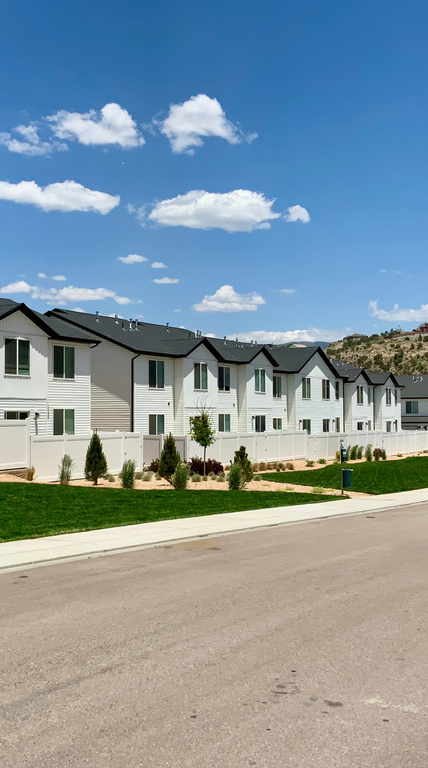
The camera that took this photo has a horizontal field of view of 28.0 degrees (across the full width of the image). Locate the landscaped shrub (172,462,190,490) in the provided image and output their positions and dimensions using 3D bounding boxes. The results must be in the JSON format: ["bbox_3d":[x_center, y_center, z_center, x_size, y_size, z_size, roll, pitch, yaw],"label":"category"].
[{"bbox_3d":[-1.157,3.253,30.457,0.660,0.980,0.640,0,-2,0],"label":"landscaped shrub"}]

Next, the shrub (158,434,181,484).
[{"bbox_3d":[-1.650,2.813,31.712,0.850,1.980,0.850,0,-2,0],"label":"shrub"}]

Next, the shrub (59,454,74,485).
[{"bbox_3d":[-5.509,3.201,32.041,0.560,1.100,0.560,0,-2,0],"label":"shrub"}]

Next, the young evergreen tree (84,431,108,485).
[{"bbox_3d":[-4.391,2.743,32.042,0.860,2.050,0.860,0,-2,0],"label":"young evergreen tree"}]

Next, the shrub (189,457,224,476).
[{"bbox_3d":[-0.325,3.790,39.459,1.550,0.880,1.200,0,-2,0],"label":"shrub"}]

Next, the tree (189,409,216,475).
[{"bbox_3d":[-0.484,2.557,38.604,1.200,3.200,1.200,0,-2,0],"label":"tree"}]

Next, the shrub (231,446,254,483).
[{"bbox_3d":[1.081,3.123,32.180,0.850,1.550,0.850,0,-2,0],"label":"shrub"}]

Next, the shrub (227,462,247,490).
[{"bbox_3d":[0.770,3.328,30.880,0.550,0.970,0.550,0,-2,0],"label":"shrub"}]

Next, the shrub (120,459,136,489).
[{"bbox_3d":[-3.019,3.187,30.453,0.540,1.040,0.540,0,-2,0],"label":"shrub"}]

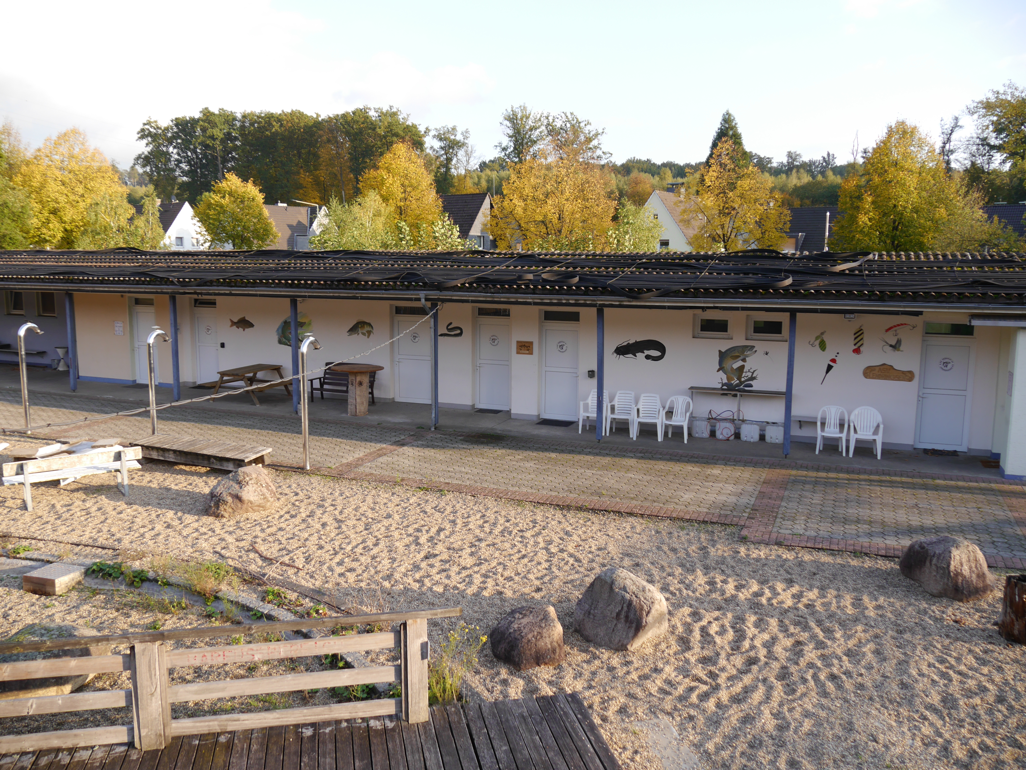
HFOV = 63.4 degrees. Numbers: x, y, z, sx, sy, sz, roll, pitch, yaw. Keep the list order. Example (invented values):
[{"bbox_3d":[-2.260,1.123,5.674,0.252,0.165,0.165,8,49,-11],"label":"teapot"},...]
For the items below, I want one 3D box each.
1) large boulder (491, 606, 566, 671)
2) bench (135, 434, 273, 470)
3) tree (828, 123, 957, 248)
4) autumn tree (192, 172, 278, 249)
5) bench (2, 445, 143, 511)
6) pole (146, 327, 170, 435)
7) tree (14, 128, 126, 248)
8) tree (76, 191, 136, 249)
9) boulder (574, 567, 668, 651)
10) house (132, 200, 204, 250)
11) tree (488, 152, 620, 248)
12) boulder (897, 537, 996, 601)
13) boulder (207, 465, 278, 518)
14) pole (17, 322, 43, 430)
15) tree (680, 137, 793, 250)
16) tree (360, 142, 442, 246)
[{"bbox_3d":[0.130,2.360,7.870,0.720,0.510,0.600,0,9,0],"label":"large boulder"},{"bbox_3d":[-5.719,1.268,15.197,2.780,0.280,0.880,4,9,20],"label":"bench"},{"bbox_3d":[20.457,-8.378,44.244,6.548,10.997,6.548,4,9,24],"label":"tree"},{"bbox_3d":[-18.925,-9.935,56.193,5.700,9.150,5.600,-2,8,-18],"label":"autumn tree"},{"bbox_3d":[-6.433,1.342,12.225,1.800,0.740,0.600,-6,10,-39],"label":"bench"},{"bbox_3d":[-6.818,0.088,16.056,0.130,2.320,0.540,4,9,21],"label":"pole"},{"bbox_3d":[-24.271,-8.560,45.228,5.720,10.435,5.720,-4,10,-28],"label":"tree"},{"bbox_3d":[-21.883,-7.018,44.488,3.300,6.950,3.200,-3,9,-26],"label":"tree"},{"bbox_3d":[1.057,2.090,7.962,0.850,0.600,0.730,2,8,8],"label":"boulder"},{"bbox_3d":[-35.270,-13.737,81.307,9.500,8.400,8.500,5,9,30],"label":"house"},{"bbox_3d":[2.432,-9.520,51.172,8.000,10.100,7.800,2,8,10],"label":"tree"},{"bbox_3d":[5.050,2.090,9.700,0.780,0.580,1.050,-2,9,-18],"label":"boulder"},{"bbox_3d":[-3.907,1.487,11.948,0.930,0.590,0.780,-2,8,-18],"label":"boulder"},{"bbox_3d":[-9.773,-0.146,16.882,0.140,2.180,0.450,3,8,20],"label":"pole"},{"bbox_3d":[11.928,-7.987,44.303,5.880,10.087,5.880,3,9,15],"label":"tree"},{"bbox_3d":[-6.272,-8.363,46.269,5.189,9.986,5.189,-1,9,-8],"label":"tree"}]

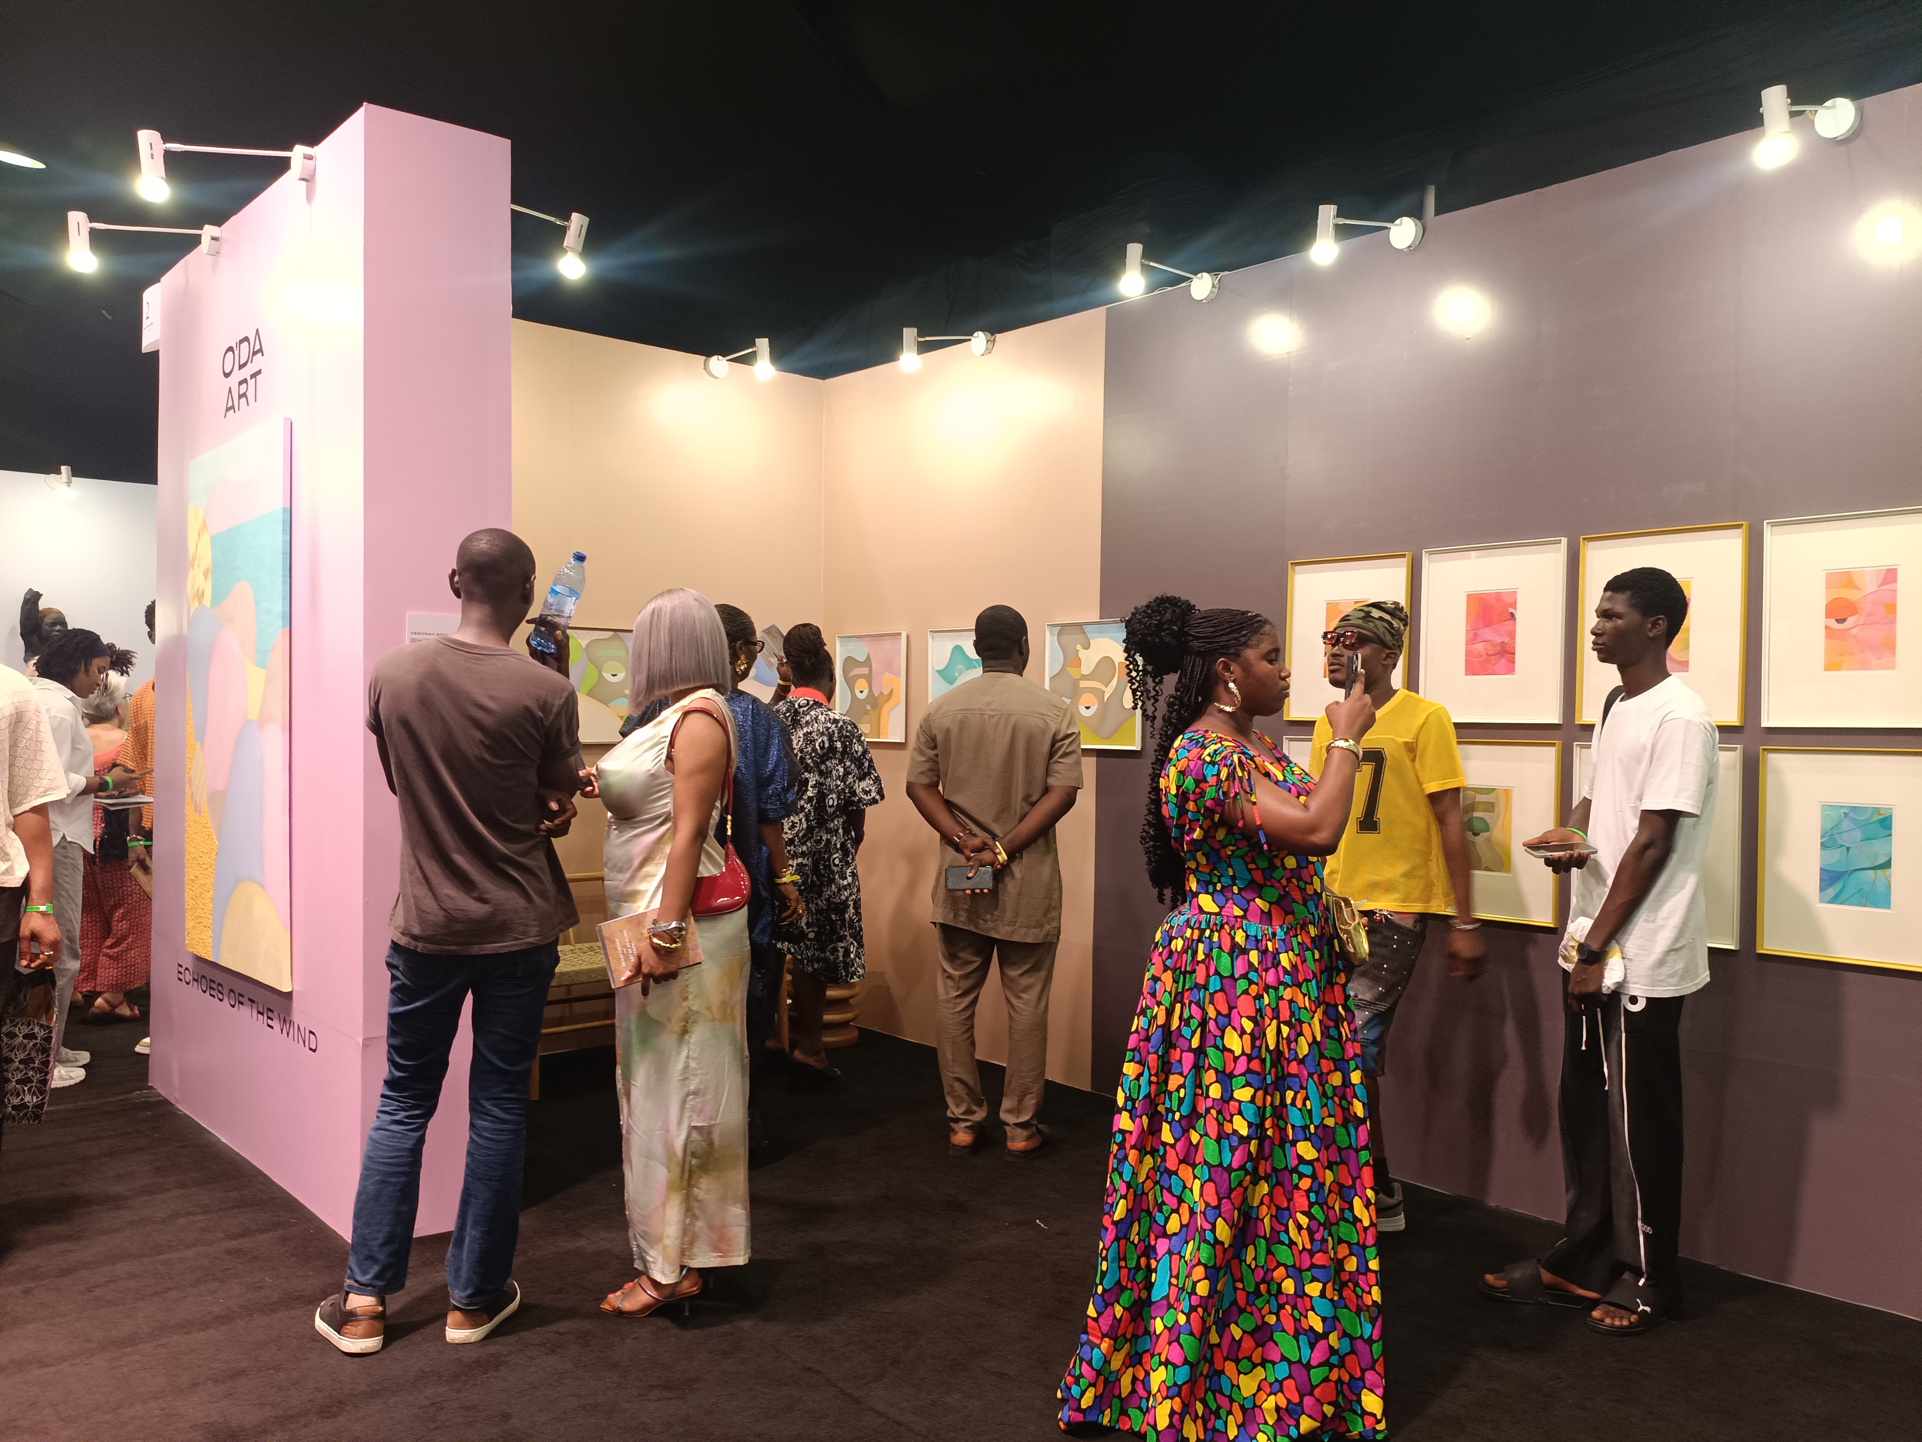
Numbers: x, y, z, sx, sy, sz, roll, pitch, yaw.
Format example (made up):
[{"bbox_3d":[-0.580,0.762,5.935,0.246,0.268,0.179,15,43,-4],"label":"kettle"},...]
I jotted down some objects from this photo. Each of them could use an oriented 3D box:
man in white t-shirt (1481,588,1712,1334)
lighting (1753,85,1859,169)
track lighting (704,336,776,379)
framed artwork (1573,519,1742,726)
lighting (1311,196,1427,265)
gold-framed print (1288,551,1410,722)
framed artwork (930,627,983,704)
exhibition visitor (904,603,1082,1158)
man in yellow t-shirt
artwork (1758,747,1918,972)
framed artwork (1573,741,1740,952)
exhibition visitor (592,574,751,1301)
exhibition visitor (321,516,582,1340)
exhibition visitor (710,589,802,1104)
[{"bbox_3d":[1.555,0.523,3.493,0.500,1.770,0.480,1,0,-5],"label":"man in white t-shirt"},{"bbox_3d":[1.992,-1.399,3.389,0.440,0.235,0.100,0,1,-42],"label":"lighting"},{"bbox_3d":[-0.926,-1.502,6.153,0.100,0.165,0.410,0,0,-42],"label":"track lighting"},{"bbox_3d":[1.877,-0.248,3.874,0.028,0.521,0.432,0,0,-42],"label":"framed artwork"},{"bbox_3d":[1.198,-1.427,4.271,0.440,0.200,0.100,0,1,-42],"label":"lighting"},{"bbox_3d":[1.229,-0.259,4.596,0.028,0.521,0.432,0,0,-42],"label":"gold-framed print"},{"bbox_3d":[0.043,-0.143,5.853,0.035,0.474,0.502,0,1,-42],"label":"framed artwork"},{"bbox_3d":[0.130,0.498,4.713,0.560,1.770,0.420,1,1,20],"label":"exhibition visitor"},{"bbox_3d":[1.177,0.530,3.993,0.420,1.740,0.520,0,1,-35],"label":"man in yellow t-shirt"},{"bbox_3d":[2.187,0.331,3.524,0.028,0.521,0.432,0,0,-42],"label":"artwork"},{"bbox_3d":[1.868,0.325,3.880,0.028,0.521,0.432,0,0,-42],"label":"framed artwork"},{"bbox_3d":[-0.686,0.538,3.485,0.380,1.715,0.460,1,0,9],"label":"exhibition visitor"},{"bbox_3d":[-1.177,0.476,3.354,0.540,1.830,0.450,1,0,-7],"label":"exhibition visitor"},{"bbox_3d":[-0.784,0.506,4.714,0.560,1.760,0.420,1,0,24],"label":"exhibition visitor"}]

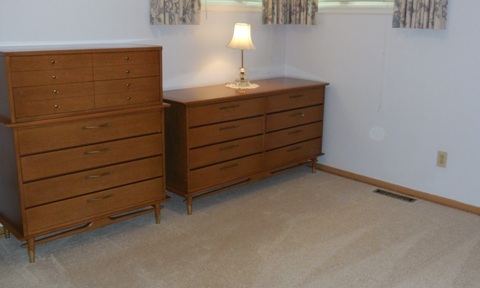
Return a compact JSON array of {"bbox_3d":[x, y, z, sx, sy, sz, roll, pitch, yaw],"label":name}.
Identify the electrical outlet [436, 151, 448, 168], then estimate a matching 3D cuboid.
[{"bbox_3d":[1.463,0.115,3.481,0.013,0.116,0.070,-13,20,-42],"label":"electrical outlet"}]

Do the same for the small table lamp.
[{"bbox_3d":[0.026,-0.684,3.722,0.235,0.475,0.235,1,15,1],"label":"small table lamp"}]

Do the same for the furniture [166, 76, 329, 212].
[{"bbox_3d":[0.028,-0.047,3.788,1.497,0.790,0.495,-13,20,-41],"label":"furniture"}]

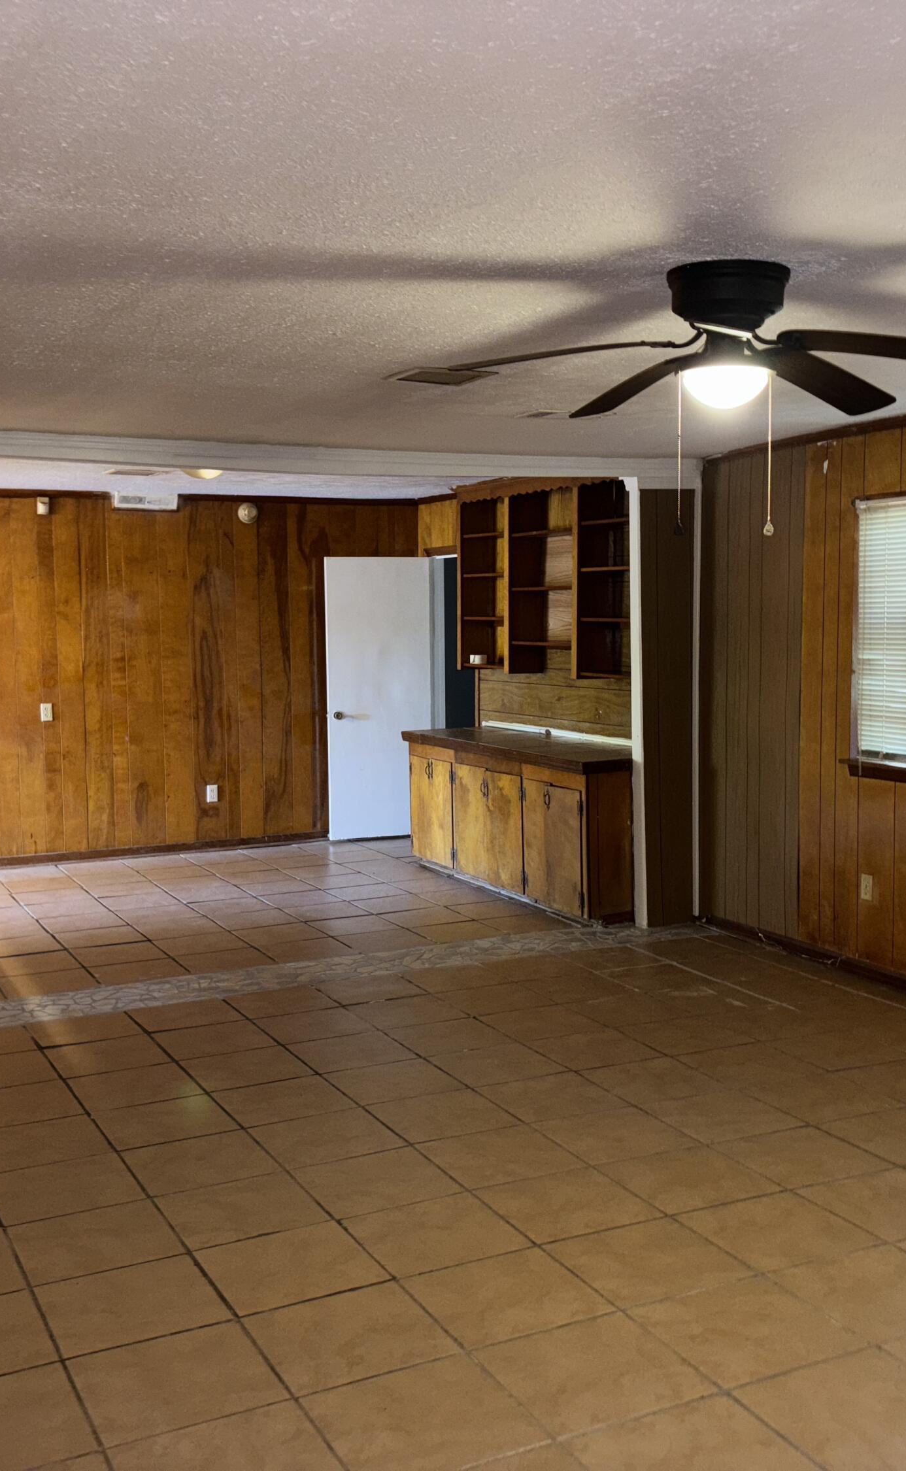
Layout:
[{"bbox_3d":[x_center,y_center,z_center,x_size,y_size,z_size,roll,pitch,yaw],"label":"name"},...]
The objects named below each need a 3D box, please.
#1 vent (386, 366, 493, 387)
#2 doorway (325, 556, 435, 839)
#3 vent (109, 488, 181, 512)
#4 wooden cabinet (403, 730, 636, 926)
[{"bbox_3d":[-0.040,-1.181,4.864,0.300,0.025,0.300,-3,6,-26],"label":"vent"},{"bbox_3d":[-0.517,-0.271,10.585,0.820,2.020,0.080,-4,6,-29],"label":"doorway"},{"bbox_3d":[-2.055,-1.571,9.882,0.450,0.135,0.060,-3,6,-26],"label":"vent"},{"bbox_3d":[0.431,0.461,8.672,0.610,0.870,2.130,-3,6,-26],"label":"wooden cabinet"}]

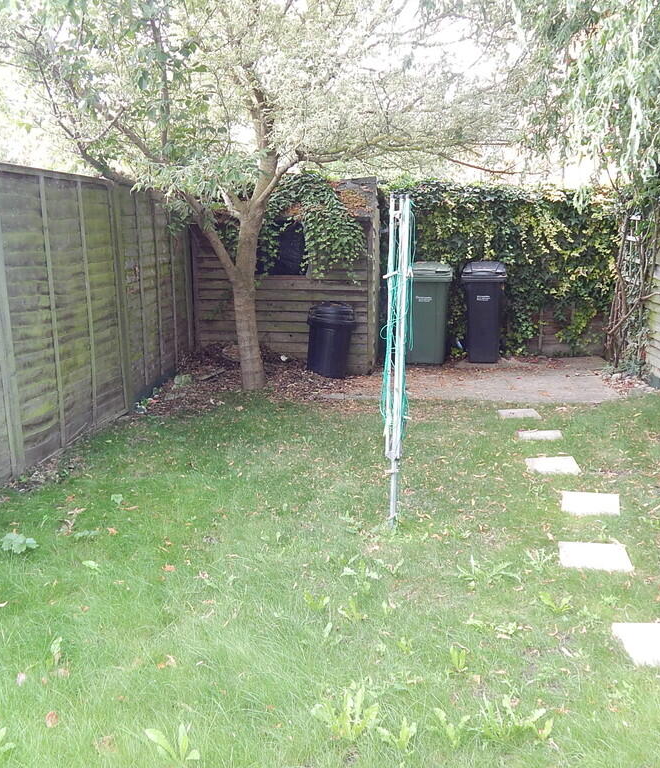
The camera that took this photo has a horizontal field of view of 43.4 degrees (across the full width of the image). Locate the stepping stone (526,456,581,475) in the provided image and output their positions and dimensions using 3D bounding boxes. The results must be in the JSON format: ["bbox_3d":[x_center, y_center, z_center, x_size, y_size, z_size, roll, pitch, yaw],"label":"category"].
[{"bbox_3d":[1.393,0.523,5.163,0.296,0.040,0.327,0,11,2],"label":"stepping stone"}]

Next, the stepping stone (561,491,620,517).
[{"bbox_3d":[1.402,0.655,4.459,0.300,0.040,0.326,2,11,15],"label":"stepping stone"}]

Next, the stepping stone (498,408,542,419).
[{"bbox_3d":[1.505,0.252,6.606,0.303,0.040,0.320,0,11,2],"label":"stepping stone"}]

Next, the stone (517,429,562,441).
[{"bbox_3d":[1.502,0.382,5.915,0.302,0.040,0.292,0,11,4],"label":"stone"}]

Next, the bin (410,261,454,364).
[{"bbox_3d":[1.041,-0.798,9.248,0.590,1.070,0.720,0,11,2],"label":"bin"}]

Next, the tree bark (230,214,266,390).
[{"bbox_3d":[-0.752,-0.754,7.645,0.320,1.630,0.270,0,11,2],"label":"tree bark"}]

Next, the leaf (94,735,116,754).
[{"bbox_3d":[-0.642,1.027,2.367,0.063,0.020,0.074,0,11,2],"label":"leaf"}]

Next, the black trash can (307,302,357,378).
[{"bbox_3d":[0.002,-0.446,8.366,0.480,0.710,0.480,3,11,0],"label":"black trash can"}]

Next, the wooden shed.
[{"bbox_3d":[-0.410,-1.259,9.193,1.950,2.020,1.650,1,11,7],"label":"wooden shed"}]

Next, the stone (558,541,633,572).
[{"bbox_3d":[1.195,0.791,3.738,0.301,0.040,0.304,2,11,11],"label":"stone"}]

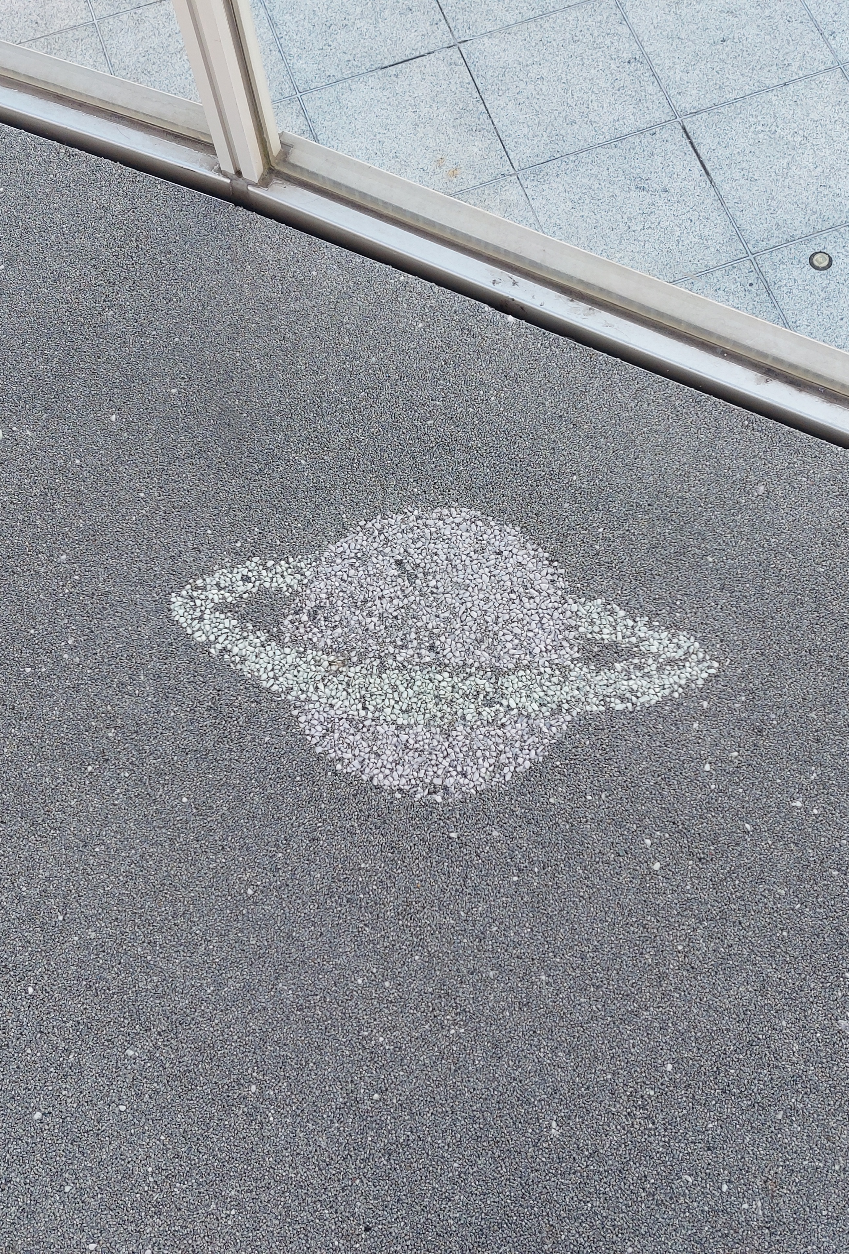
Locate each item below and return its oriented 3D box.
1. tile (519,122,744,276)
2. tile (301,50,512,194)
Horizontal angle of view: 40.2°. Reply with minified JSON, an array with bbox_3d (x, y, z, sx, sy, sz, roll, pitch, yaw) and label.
[{"bbox_3d":[0.346,-0.689,1.945,0.298,0.015,0.298,-19,71,-3],"label":"tile"},{"bbox_3d":[-0.034,-0.858,2.026,0.298,0.015,0.298,-19,71,-3],"label":"tile"}]

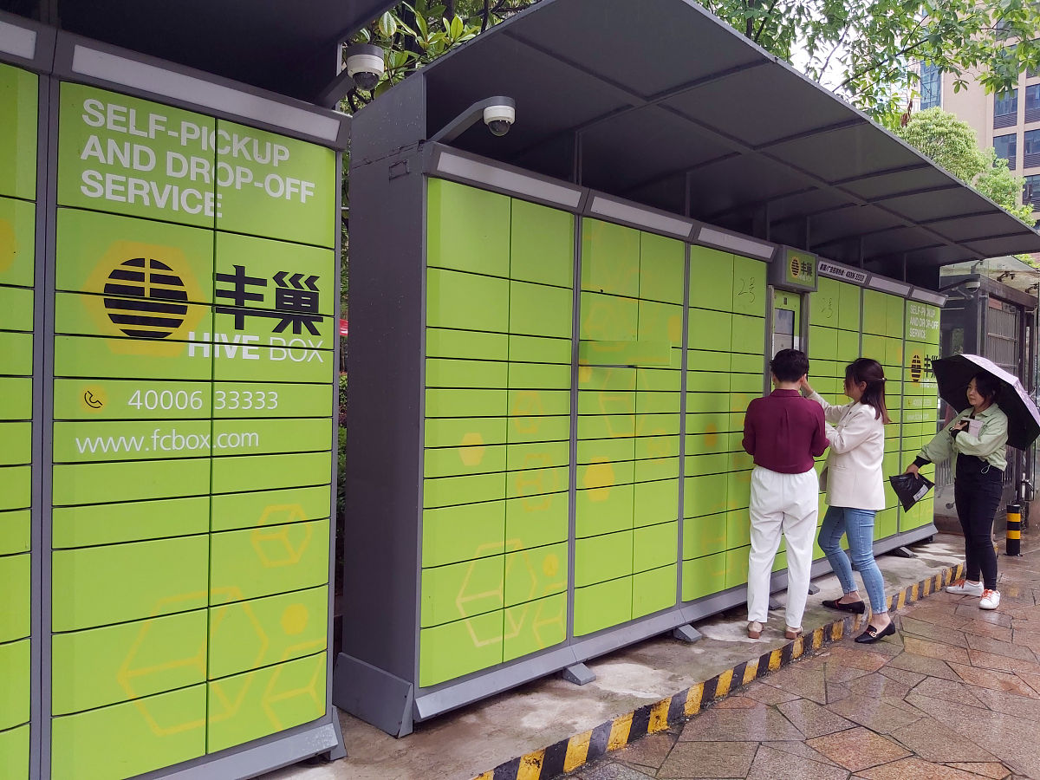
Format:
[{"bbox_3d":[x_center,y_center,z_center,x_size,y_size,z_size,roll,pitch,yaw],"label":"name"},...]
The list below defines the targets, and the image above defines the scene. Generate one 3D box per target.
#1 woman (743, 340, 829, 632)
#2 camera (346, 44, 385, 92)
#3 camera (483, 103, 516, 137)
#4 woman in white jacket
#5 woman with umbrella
[{"bbox_3d":[1.461,0.558,4.310,0.490,1.560,0.380,1,0,14],"label":"woman"},{"bbox_3d":[-0.473,-0.987,2.397,0.115,0.125,0.115,1,0,0],"label":"camera"},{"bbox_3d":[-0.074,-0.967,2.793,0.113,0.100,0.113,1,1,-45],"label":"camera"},{"bbox_3d":[1.968,0.647,4.700,0.580,1.660,0.470,1,0,25],"label":"woman in white jacket"},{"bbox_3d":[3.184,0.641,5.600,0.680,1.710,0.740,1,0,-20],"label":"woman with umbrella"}]

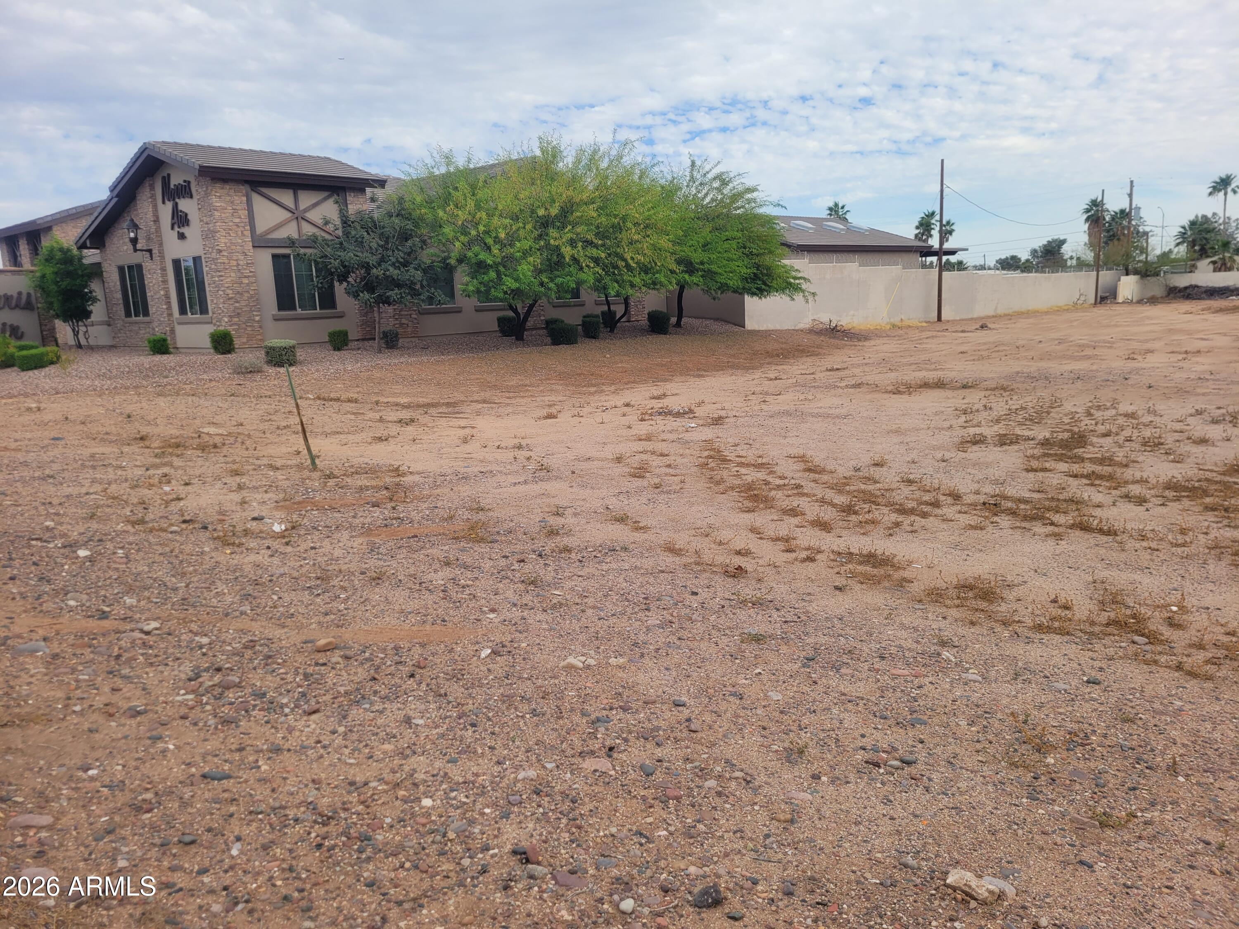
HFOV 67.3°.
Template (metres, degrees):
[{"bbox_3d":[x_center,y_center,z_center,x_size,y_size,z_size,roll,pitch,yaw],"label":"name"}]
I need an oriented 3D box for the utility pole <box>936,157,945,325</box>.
[{"bbox_3d":[14.920,-10.352,43.141,0.270,7.390,0.270,1,11,19],"label":"utility pole"}]

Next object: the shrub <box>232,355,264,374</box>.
[{"bbox_3d":[-7.827,-2.144,19.566,0.680,0.380,0.600,-7,11,-21],"label":"shrub"}]

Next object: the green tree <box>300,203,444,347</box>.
[{"bbox_3d":[-6.884,-5.226,25.928,4.000,4.150,3.900,-5,11,-14],"label":"green tree"}]

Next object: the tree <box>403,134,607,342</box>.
[{"bbox_3d":[-3.197,-6.404,26.498,5.800,5.630,5.600,-4,10,-6],"label":"tree"}]

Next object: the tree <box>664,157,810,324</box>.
[{"bbox_3d":[3.919,-7.651,32.291,5.300,5.710,5.200,-1,10,7],"label":"tree"}]

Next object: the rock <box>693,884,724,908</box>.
[{"bbox_3d":[0.229,1.117,2.405,0.077,0.050,0.062,-2,10,5],"label":"rock"}]

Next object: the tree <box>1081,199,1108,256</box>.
[{"bbox_3d":[53.854,-24.781,105.988,2.900,11.020,2.900,3,12,26],"label":"tree"}]

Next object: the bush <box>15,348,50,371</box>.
[{"bbox_3d":[-13.740,-2.505,21.759,0.650,0.460,0.760,7,14,42],"label":"bush"}]

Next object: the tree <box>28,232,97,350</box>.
[{"bbox_3d":[-18.817,-5.820,31.459,2.050,3.800,2.050,-8,12,-29],"label":"tree"}]

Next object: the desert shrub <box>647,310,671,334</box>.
[{"bbox_3d":[1.403,-5.106,33.225,0.800,0.840,0.800,-2,10,0],"label":"desert shrub"}]

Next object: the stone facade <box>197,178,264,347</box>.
[{"bbox_3d":[-10.470,-5.413,25.154,0.800,4.500,1.000,7,14,41],"label":"stone facade"}]

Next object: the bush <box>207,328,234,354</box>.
[{"bbox_3d":[-10.463,-3.267,24.436,0.680,0.710,0.680,7,14,41],"label":"bush"}]

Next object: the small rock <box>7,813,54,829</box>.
[{"bbox_3d":[-1.902,1.149,3.007,0.135,0.022,0.048,-5,11,-14],"label":"small rock"}]

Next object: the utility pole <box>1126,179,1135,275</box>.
[{"bbox_3d":[43.173,-19.095,78.878,0.400,9.850,0.400,3,12,28],"label":"utility pole"}]

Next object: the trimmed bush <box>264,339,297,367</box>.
[{"bbox_3d":[-7.547,-2.478,20.653,0.730,0.530,0.680,-6,11,-19],"label":"trimmed bush"}]

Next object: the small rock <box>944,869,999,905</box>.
[{"bbox_3d":[0.934,1.117,2.474,0.060,0.039,0.138,-11,14,-40],"label":"small rock"}]

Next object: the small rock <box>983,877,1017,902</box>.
[{"bbox_3d":[1.008,1.121,2.468,0.050,0.028,0.098,-10,13,-37],"label":"small rock"}]

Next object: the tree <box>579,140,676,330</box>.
[{"bbox_3d":[0.055,-7.957,32.717,3.900,6.500,3.900,-2,10,1],"label":"tree"}]

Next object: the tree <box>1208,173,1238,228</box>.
[{"bbox_3d":[62.160,-23.964,96.040,3.300,11.650,3.300,4,12,32],"label":"tree"}]

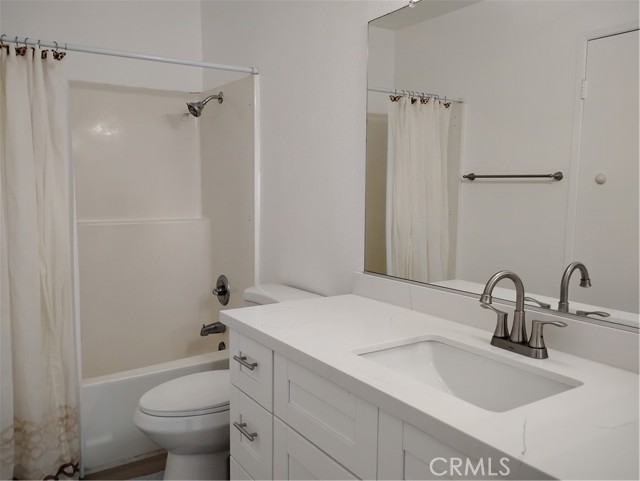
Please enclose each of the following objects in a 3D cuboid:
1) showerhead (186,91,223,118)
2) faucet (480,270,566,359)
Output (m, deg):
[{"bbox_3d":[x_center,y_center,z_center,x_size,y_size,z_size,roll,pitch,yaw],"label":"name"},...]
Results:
[{"bbox_3d":[-0.651,-0.771,2.926,0.202,0.152,0.085,-4,7,-34],"label":"showerhead"},{"bbox_3d":[0.468,0.181,1.302,0.181,0.214,0.252,-4,7,-34],"label":"faucet"}]

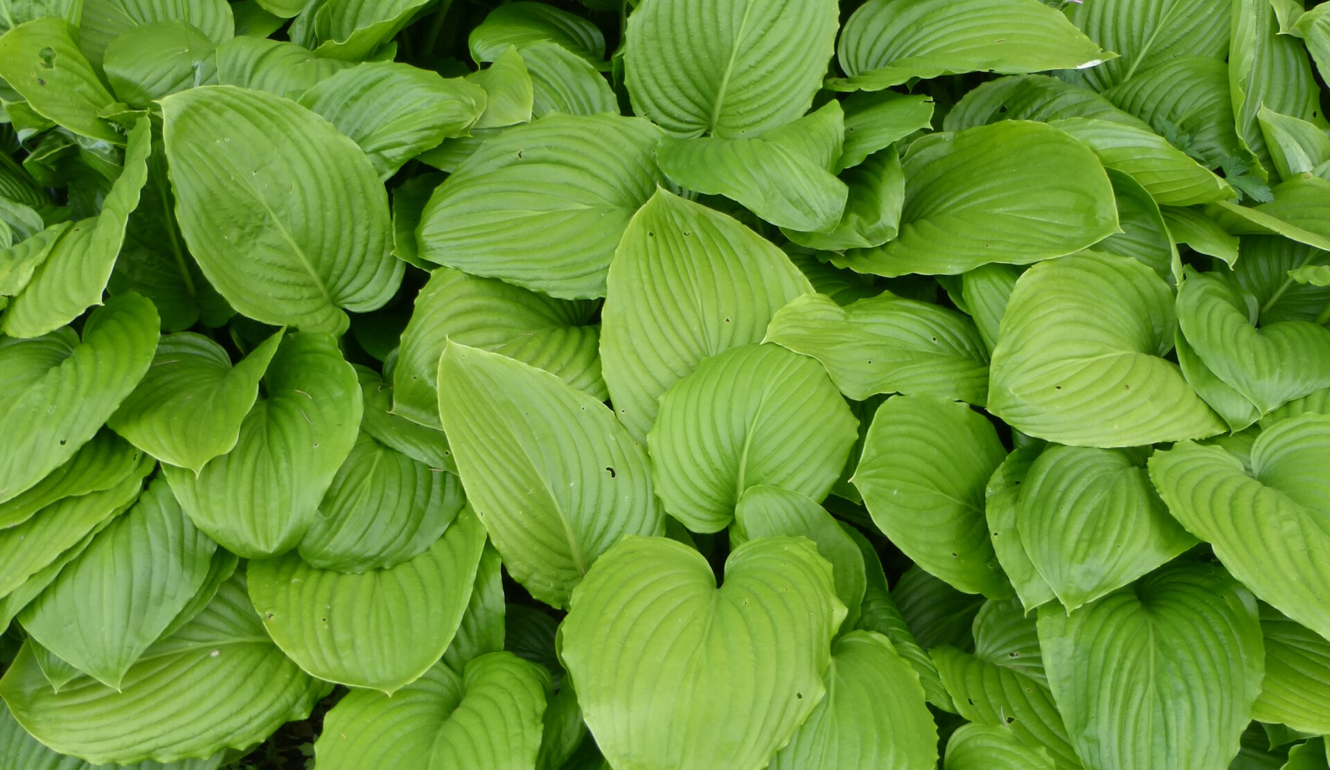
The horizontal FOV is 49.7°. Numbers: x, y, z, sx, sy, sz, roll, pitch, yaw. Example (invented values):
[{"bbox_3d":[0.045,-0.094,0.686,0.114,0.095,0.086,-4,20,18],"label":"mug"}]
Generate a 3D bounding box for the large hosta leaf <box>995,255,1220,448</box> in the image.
[{"bbox_3d":[0.405,-0.034,1.330,0.205,0.065,0.175,-18,64,-3],"label":"large hosta leaf"}]

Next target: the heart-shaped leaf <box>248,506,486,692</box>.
[{"bbox_3d":[-0.268,0.176,1.300,0.210,0.060,0.235,-4,63,-2],"label":"heart-shaped leaf"}]

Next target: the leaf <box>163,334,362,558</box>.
[{"bbox_3d":[-0.367,0.056,1.310,0.175,0.060,0.220,-1,63,-1],"label":"leaf"}]

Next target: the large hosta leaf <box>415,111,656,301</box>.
[{"bbox_3d":[-0.124,-0.182,1.470,0.250,0.060,0.200,-9,65,7],"label":"large hosta leaf"}]

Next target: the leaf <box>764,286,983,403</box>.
[{"bbox_3d":[0.204,-0.039,1.404,0.230,0.060,0.147,4,53,21],"label":"leaf"}]

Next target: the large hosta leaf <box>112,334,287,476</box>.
[{"bbox_3d":[-0.427,0.016,1.310,0.140,0.065,0.155,10,59,6],"label":"large hosta leaf"}]

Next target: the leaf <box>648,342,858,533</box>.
[{"bbox_3d":[0.082,0.033,1.298,0.183,0.060,0.218,10,53,7],"label":"leaf"}]

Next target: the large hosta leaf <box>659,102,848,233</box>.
[{"bbox_3d":[0.105,-0.243,1.576,0.220,0.090,0.185,39,71,3],"label":"large hosta leaf"}]

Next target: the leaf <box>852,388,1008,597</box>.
[{"bbox_3d":[0.245,0.099,1.328,0.185,0.060,0.185,4,63,35],"label":"leaf"}]

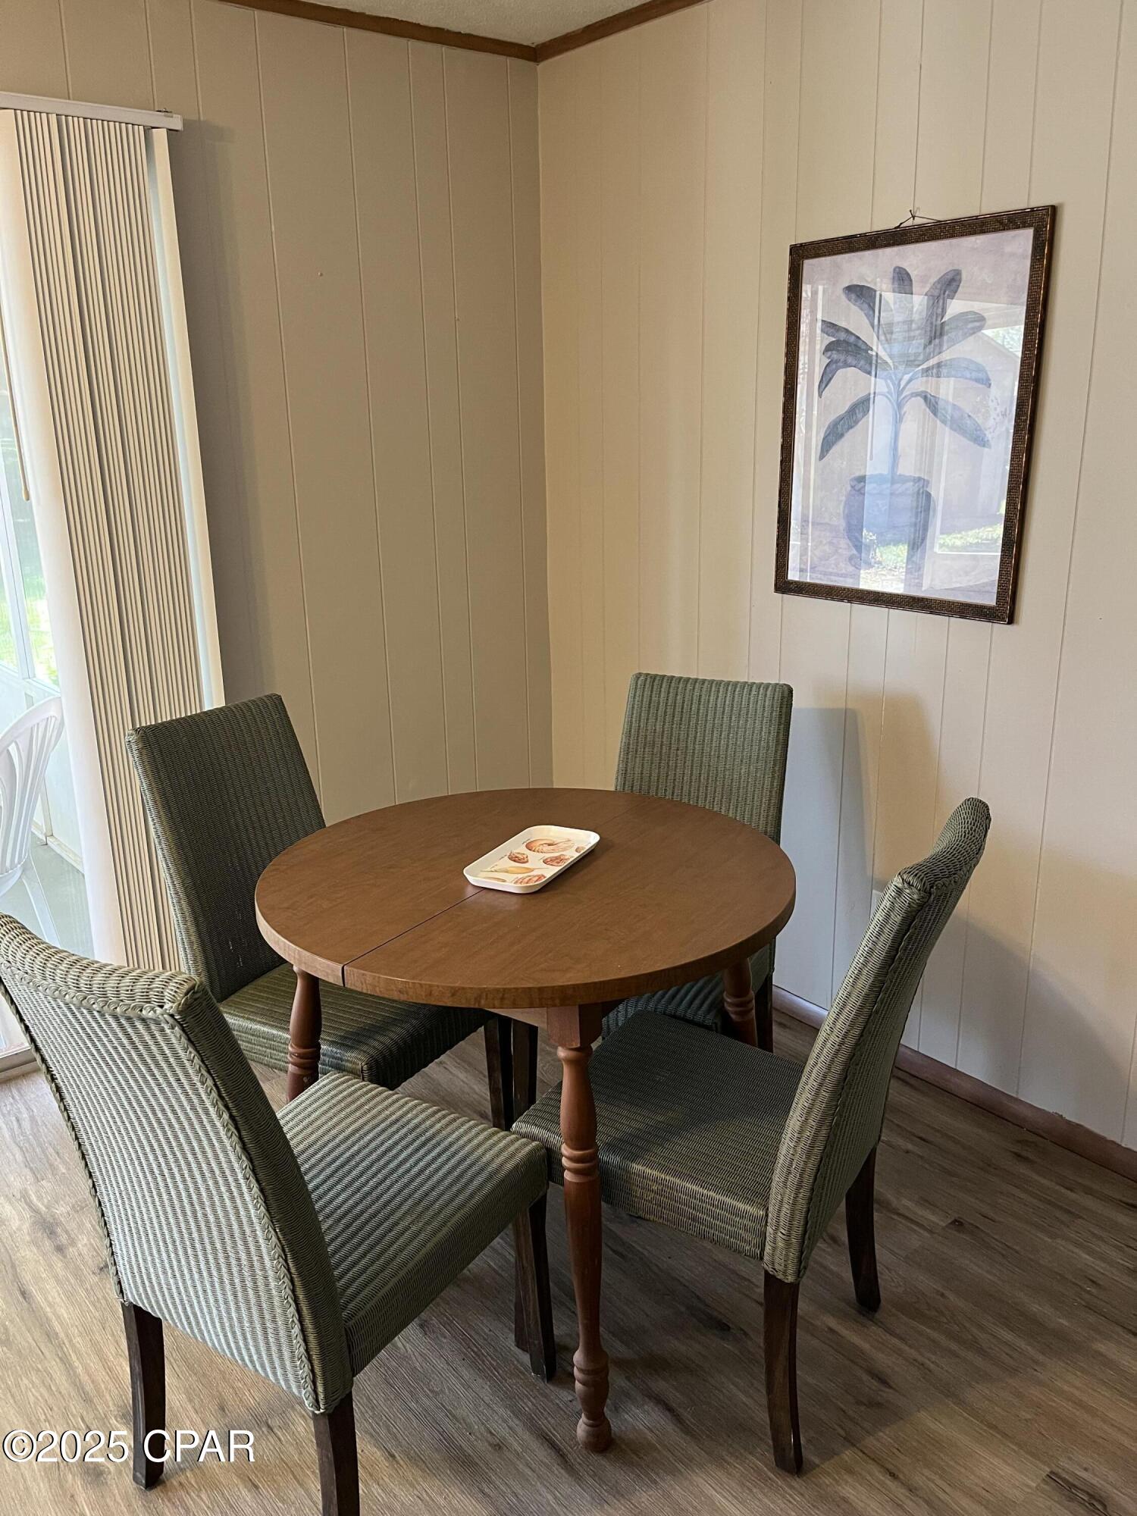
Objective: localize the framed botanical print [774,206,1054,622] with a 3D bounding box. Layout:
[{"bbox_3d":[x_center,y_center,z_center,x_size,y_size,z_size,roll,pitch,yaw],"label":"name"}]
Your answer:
[{"bbox_3d":[0.693,-0.700,2.401,0.025,0.762,0.606,-14,21,-37],"label":"framed botanical print"}]

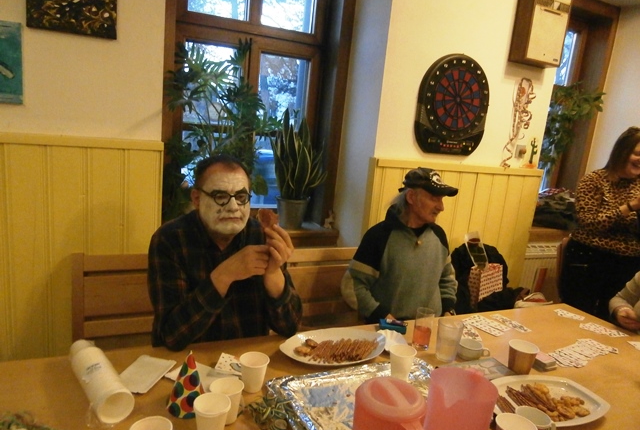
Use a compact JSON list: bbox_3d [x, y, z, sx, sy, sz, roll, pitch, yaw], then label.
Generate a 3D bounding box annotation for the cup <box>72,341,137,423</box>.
[{"bbox_3d":[-0.522,0.375,1.039,0.075,0.075,0.286,-4,15,-41],"label":"cup"}]

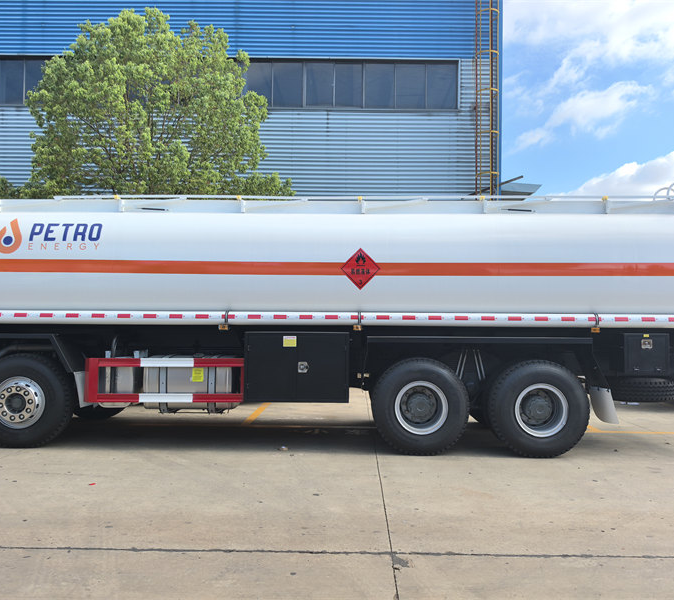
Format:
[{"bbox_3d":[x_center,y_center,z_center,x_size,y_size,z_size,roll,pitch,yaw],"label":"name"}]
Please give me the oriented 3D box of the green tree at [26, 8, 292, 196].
[{"bbox_3d":[-4.331,-2.590,14.536,6.100,8.800,5.900,1,-1,0],"label":"green tree"}]

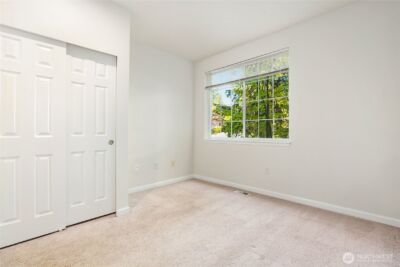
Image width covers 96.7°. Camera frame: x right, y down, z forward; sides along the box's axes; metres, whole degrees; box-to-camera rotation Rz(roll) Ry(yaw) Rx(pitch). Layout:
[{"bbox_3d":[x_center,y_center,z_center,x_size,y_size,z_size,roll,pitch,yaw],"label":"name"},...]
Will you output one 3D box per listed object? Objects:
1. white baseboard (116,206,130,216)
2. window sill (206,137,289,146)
[{"bbox_3d":[-1.006,1.018,2.318,0.165,0.082,0.018,0,0,-45],"label":"white baseboard"},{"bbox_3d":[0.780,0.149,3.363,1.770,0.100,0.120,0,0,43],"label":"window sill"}]

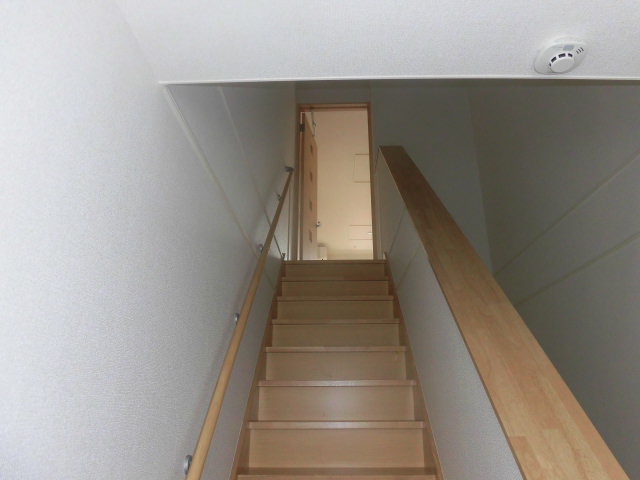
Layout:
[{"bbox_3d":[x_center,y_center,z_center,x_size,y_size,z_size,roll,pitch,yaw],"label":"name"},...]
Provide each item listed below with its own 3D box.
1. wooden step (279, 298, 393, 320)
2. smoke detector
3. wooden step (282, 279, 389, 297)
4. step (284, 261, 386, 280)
[{"bbox_3d":[0.116,0.552,3.300,0.860,0.206,0.235,0,-21,2],"label":"wooden step"},{"bbox_3d":[0.573,-0.420,1.050,0.115,0.034,0.115,0,-21,2],"label":"smoke detector"},{"bbox_3d":[0.125,0.433,3.566,0.860,0.206,0.235,0,-21,2],"label":"wooden step"},{"bbox_3d":[0.133,0.314,3.831,0.860,0.206,0.235,0,-21,2],"label":"step"}]

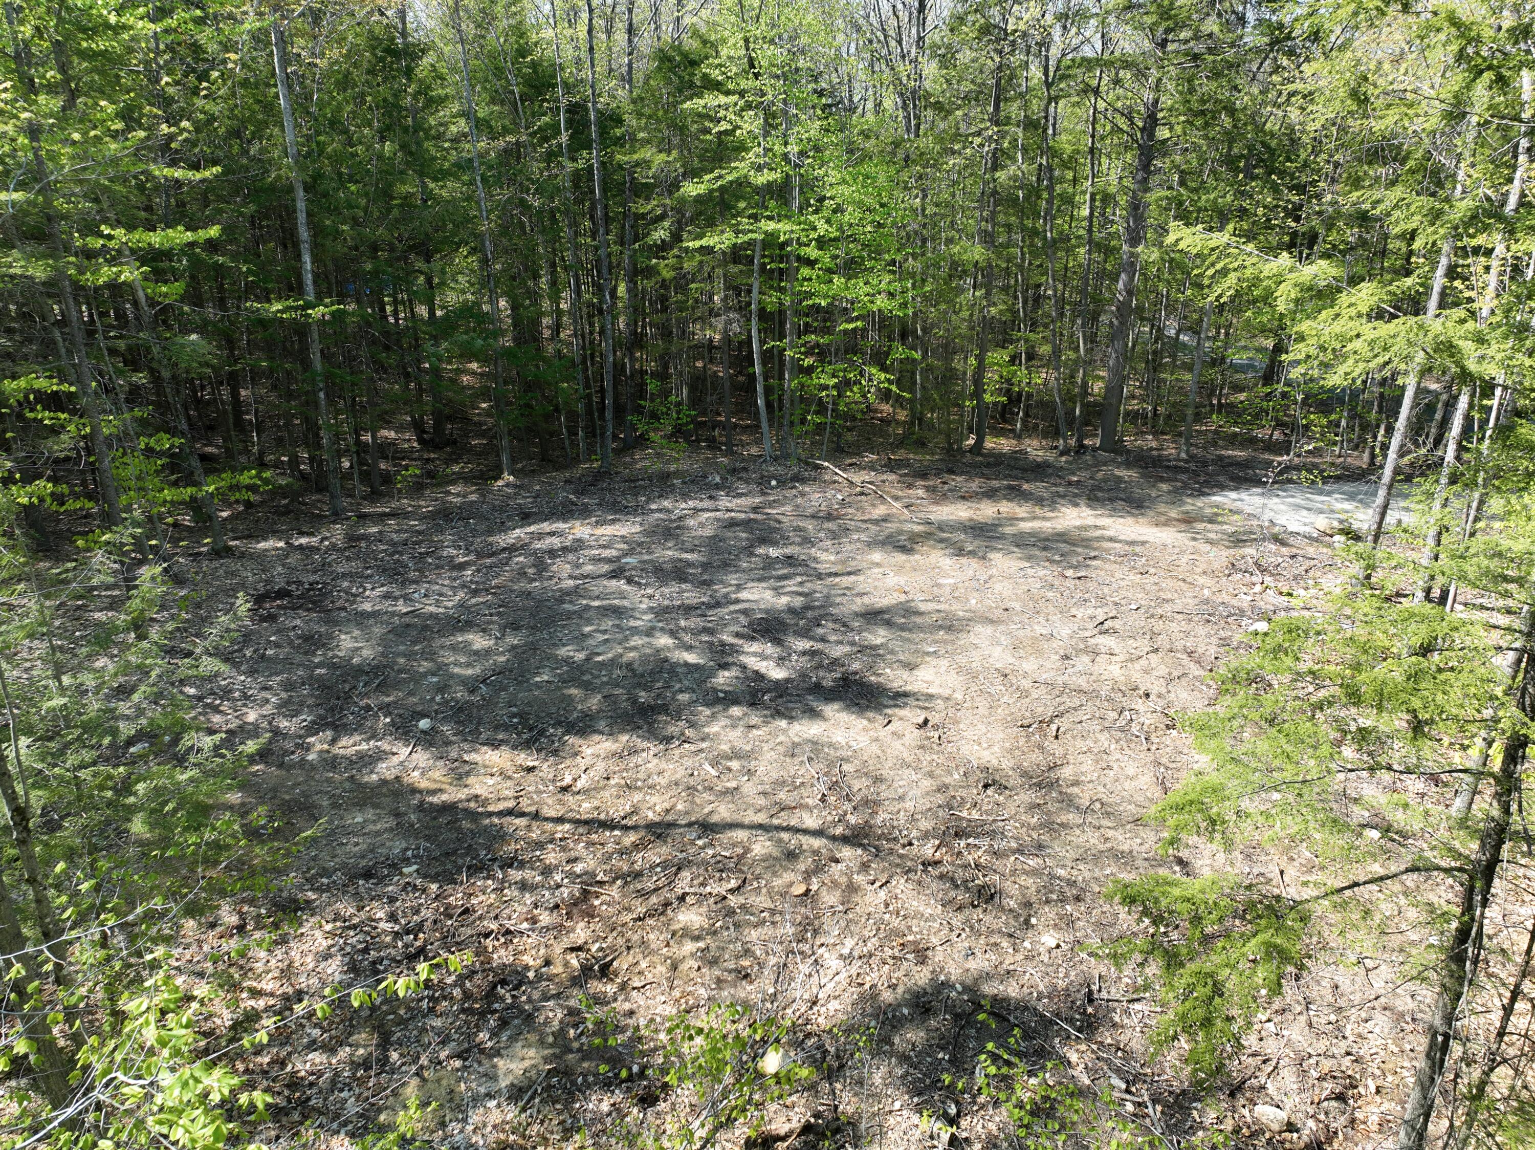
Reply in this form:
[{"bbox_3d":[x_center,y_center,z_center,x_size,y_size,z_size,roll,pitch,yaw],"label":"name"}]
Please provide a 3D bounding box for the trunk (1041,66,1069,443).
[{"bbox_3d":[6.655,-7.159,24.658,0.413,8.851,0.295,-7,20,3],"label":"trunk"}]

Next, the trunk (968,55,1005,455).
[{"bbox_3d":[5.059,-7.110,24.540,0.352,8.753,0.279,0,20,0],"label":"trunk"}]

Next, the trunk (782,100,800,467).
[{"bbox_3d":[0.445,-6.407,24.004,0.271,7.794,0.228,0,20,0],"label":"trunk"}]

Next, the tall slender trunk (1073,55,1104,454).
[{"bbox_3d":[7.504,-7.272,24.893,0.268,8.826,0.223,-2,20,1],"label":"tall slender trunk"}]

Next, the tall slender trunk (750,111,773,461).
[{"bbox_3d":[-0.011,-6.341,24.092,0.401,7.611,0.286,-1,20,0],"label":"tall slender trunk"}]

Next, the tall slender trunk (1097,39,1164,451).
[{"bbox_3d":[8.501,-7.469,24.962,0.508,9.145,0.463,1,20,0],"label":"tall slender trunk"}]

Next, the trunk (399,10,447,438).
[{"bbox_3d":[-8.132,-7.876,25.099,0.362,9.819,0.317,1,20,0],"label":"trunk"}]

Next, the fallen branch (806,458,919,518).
[{"bbox_3d":[1.962,-1.975,22.963,0.350,0.220,5.092,-8,21,-21],"label":"fallen branch"}]

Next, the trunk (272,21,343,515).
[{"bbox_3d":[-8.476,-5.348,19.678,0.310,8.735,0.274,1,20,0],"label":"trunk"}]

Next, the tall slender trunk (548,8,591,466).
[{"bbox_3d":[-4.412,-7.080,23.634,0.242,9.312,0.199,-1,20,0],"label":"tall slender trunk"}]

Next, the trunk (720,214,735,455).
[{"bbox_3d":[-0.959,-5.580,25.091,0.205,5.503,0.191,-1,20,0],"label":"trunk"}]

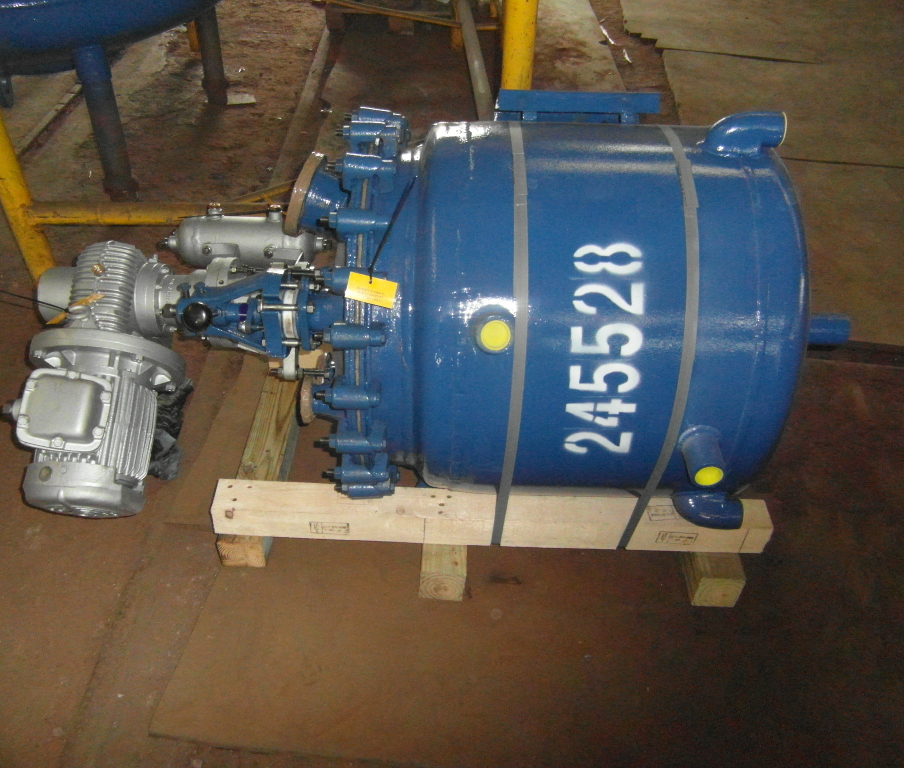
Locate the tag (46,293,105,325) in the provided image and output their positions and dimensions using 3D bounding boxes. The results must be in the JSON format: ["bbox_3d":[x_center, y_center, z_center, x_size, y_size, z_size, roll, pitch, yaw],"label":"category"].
[{"bbox_3d":[-0.704,-0.140,1.330,0.100,0.006,0.055,-33,3,0],"label":"tag"}]

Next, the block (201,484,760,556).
[{"bbox_3d":[0.086,0.280,1.495,1.149,0.082,0.078,2,41,-1],"label":"block"}]

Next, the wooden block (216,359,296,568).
[{"bbox_3d":[-0.445,0.148,1.743,0.090,0.090,0.652,2,41,-2],"label":"wooden block"}]

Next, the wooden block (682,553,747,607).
[{"bbox_3d":[0.567,0.215,1.737,0.090,0.090,0.679,3,40,0],"label":"wooden block"}]

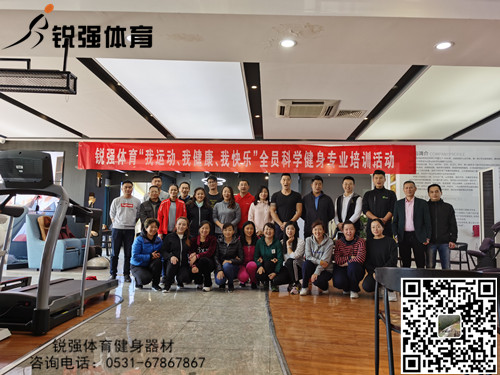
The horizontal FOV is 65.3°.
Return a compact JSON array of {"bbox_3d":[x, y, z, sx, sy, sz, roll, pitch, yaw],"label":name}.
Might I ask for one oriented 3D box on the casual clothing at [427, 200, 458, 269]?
[{"bbox_3d":[2.959,0.834,5.995,0.500,1.340,0.310,-3,-7,23],"label":"casual clothing"}]

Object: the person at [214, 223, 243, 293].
[{"bbox_3d":[-0.337,1.048,5.982,0.460,1.003,0.650,2,-6,-5],"label":"person"}]

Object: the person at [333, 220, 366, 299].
[{"bbox_3d":[1.441,1.013,5.650,0.530,1.060,0.670,0,-6,8],"label":"person"}]

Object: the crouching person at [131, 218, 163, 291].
[{"bbox_3d":[-1.537,1.002,5.848,0.500,1.071,0.650,4,-6,-24],"label":"crouching person"}]

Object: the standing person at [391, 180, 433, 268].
[{"bbox_3d":[2.486,0.758,5.969,0.580,1.728,0.320,1,-6,8],"label":"standing person"}]

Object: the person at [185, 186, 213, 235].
[{"bbox_3d":[-0.854,0.808,6.521,0.480,1.617,0.310,2,-6,-5],"label":"person"}]

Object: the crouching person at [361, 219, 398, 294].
[{"bbox_3d":[1.749,0.967,5.226,0.500,1.010,0.620,-2,-7,21],"label":"crouching person"}]

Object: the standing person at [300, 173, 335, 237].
[{"bbox_3d":[1.067,0.682,6.162,0.530,1.780,0.320,-1,-6,9],"label":"standing person"}]

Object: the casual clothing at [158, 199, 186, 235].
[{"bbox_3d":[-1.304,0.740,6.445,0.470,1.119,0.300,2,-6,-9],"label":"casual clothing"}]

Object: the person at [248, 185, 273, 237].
[{"bbox_3d":[0.176,0.790,6.455,0.450,1.638,0.300,2,-6,-5],"label":"person"}]

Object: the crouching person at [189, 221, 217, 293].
[{"bbox_3d":[-0.743,1.032,6.032,0.480,1.024,0.650,0,-6,12],"label":"crouching person"}]

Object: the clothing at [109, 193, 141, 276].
[{"bbox_3d":[-2.150,0.840,6.681,0.530,1.410,0.310,2,-6,-7],"label":"clothing"}]

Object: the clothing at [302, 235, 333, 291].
[{"bbox_3d":[1.003,1.118,5.810,0.480,0.801,0.650,1,-6,5],"label":"clothing"}]

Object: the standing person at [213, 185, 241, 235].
[{"bbox_3d":[-0.378,0.793,6.402,0.460,1.610,0.290,0,-6,1],"label":"standing person"}]

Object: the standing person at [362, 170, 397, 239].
[{"bbox_3d":[2.033,0.674,6.125,0.560,1.901,0.330,1,-6,8],"label":"standing person"}]

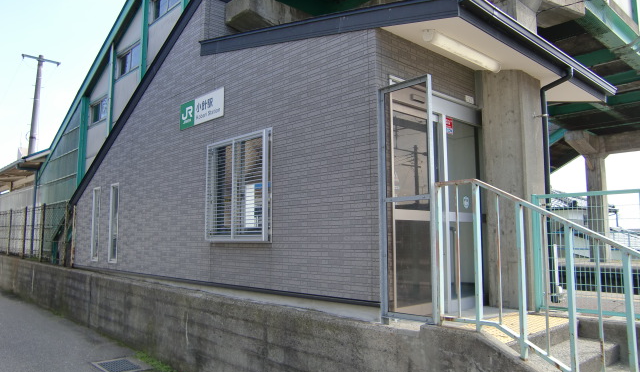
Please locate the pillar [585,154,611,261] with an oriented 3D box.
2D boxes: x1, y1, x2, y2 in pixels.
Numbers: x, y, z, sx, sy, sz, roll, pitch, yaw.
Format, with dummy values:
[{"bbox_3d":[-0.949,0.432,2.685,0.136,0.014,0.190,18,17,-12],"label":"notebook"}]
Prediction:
[{"bbox_3d":[8.187,0.664,15.246,0.450,3.110,0.600,-6,-8,44],"label":"pillar"}]

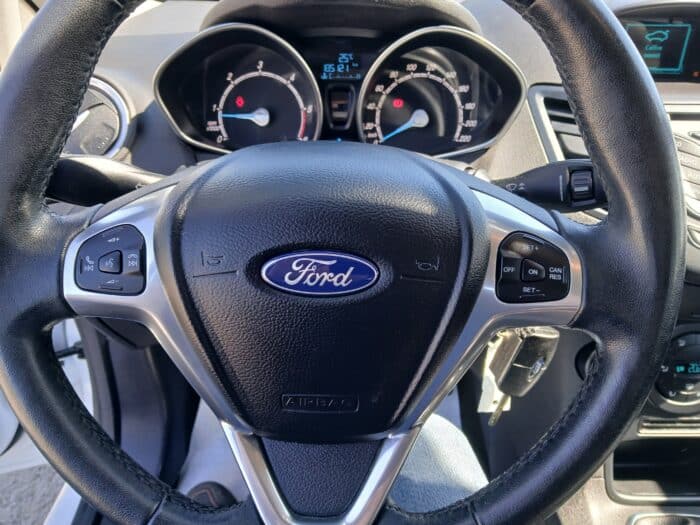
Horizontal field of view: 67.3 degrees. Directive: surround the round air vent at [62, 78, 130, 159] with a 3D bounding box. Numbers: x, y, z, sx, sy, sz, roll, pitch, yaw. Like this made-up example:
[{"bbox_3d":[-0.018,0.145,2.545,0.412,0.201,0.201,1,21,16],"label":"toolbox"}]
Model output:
[{"bbox_3d":[-0.245,-0.130,0.485,0.083,0.083,0.026,0,10,-2],"label":"round air vent"}]

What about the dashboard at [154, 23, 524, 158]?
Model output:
[{"bbox_3d":[-0.009,-0.157,0.482,0.323,0.118,0.070,1,12,0],"label":"dashboard"}]

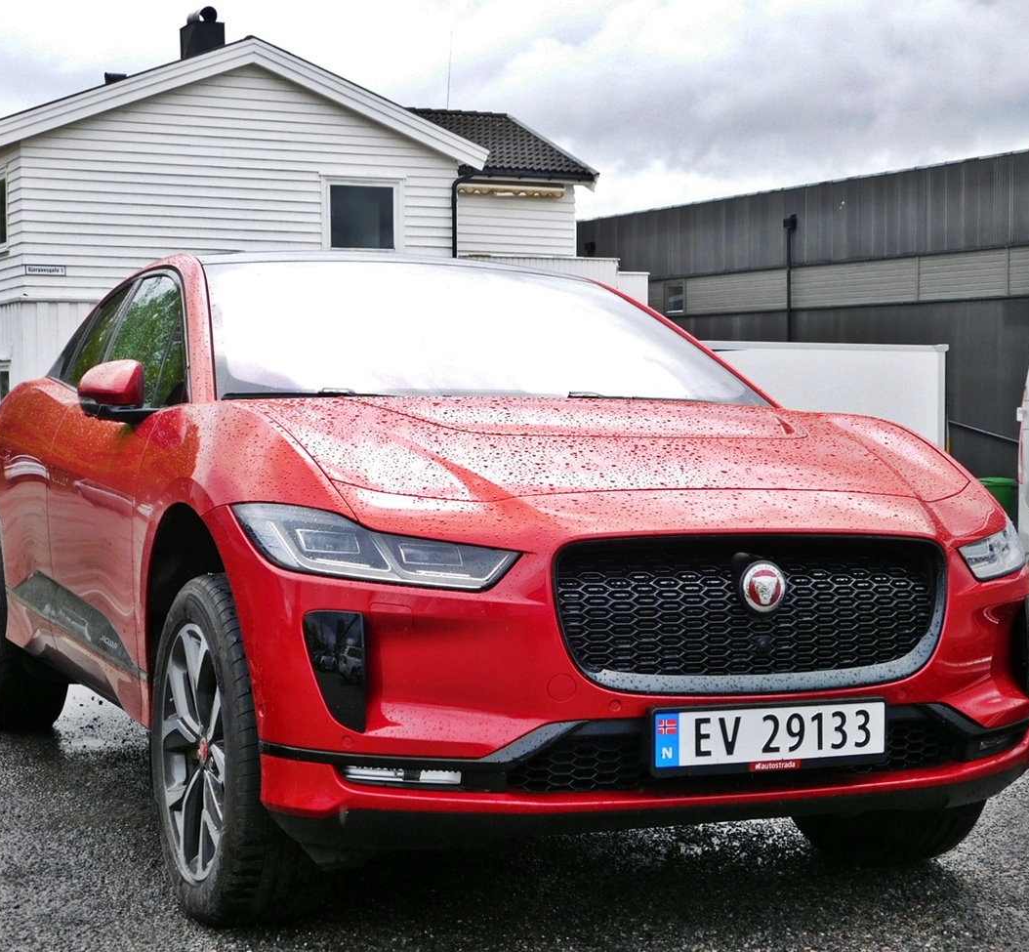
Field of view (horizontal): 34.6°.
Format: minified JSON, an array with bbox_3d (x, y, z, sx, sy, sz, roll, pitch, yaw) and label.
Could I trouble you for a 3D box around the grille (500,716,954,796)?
[{"bbox_3d":[0.462,0.522,3.205,1.040,0.130,0.130,1,0,-25],"label":"grille"}]

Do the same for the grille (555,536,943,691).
[{"bbox_3d":[0.471,0.267,3.196,0.900,0.305,0.120,1,0,-25],"label":"grille"}]

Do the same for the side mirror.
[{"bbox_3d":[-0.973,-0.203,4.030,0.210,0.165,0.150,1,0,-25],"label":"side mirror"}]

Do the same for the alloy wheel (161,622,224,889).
[{"bbox_3d":[-0.601,0.586,3.547,0.200,0.550,0.550,1,0,-25],"label":"alloy wheel"}]

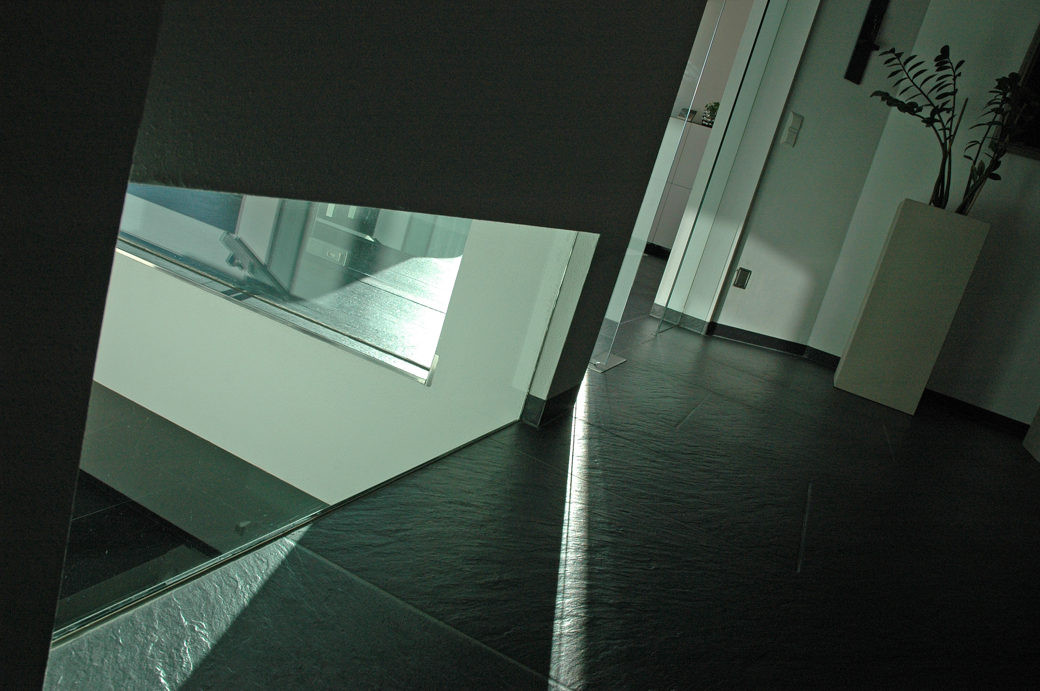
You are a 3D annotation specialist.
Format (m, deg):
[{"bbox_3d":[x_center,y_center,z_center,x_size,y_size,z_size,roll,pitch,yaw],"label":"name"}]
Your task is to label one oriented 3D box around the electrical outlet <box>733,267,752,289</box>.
[{"bbox_3d":[1.157,-0.346,4.034,0.078,0.097,0.020,11,14,-24],"label":"electrical outlet"}]

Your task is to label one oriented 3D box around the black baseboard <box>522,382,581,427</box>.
[{"bbox_3d":[0.079,0.137,1.911,0.048,0.067,0.244,21,13,20],"label":"black baseboard"}]

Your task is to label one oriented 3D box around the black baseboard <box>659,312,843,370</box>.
[{"bbox_3d":[1.211,-0.027,4.056,0.993,0.064,0.186,12,13,-18],"label":"black baseboard"}]

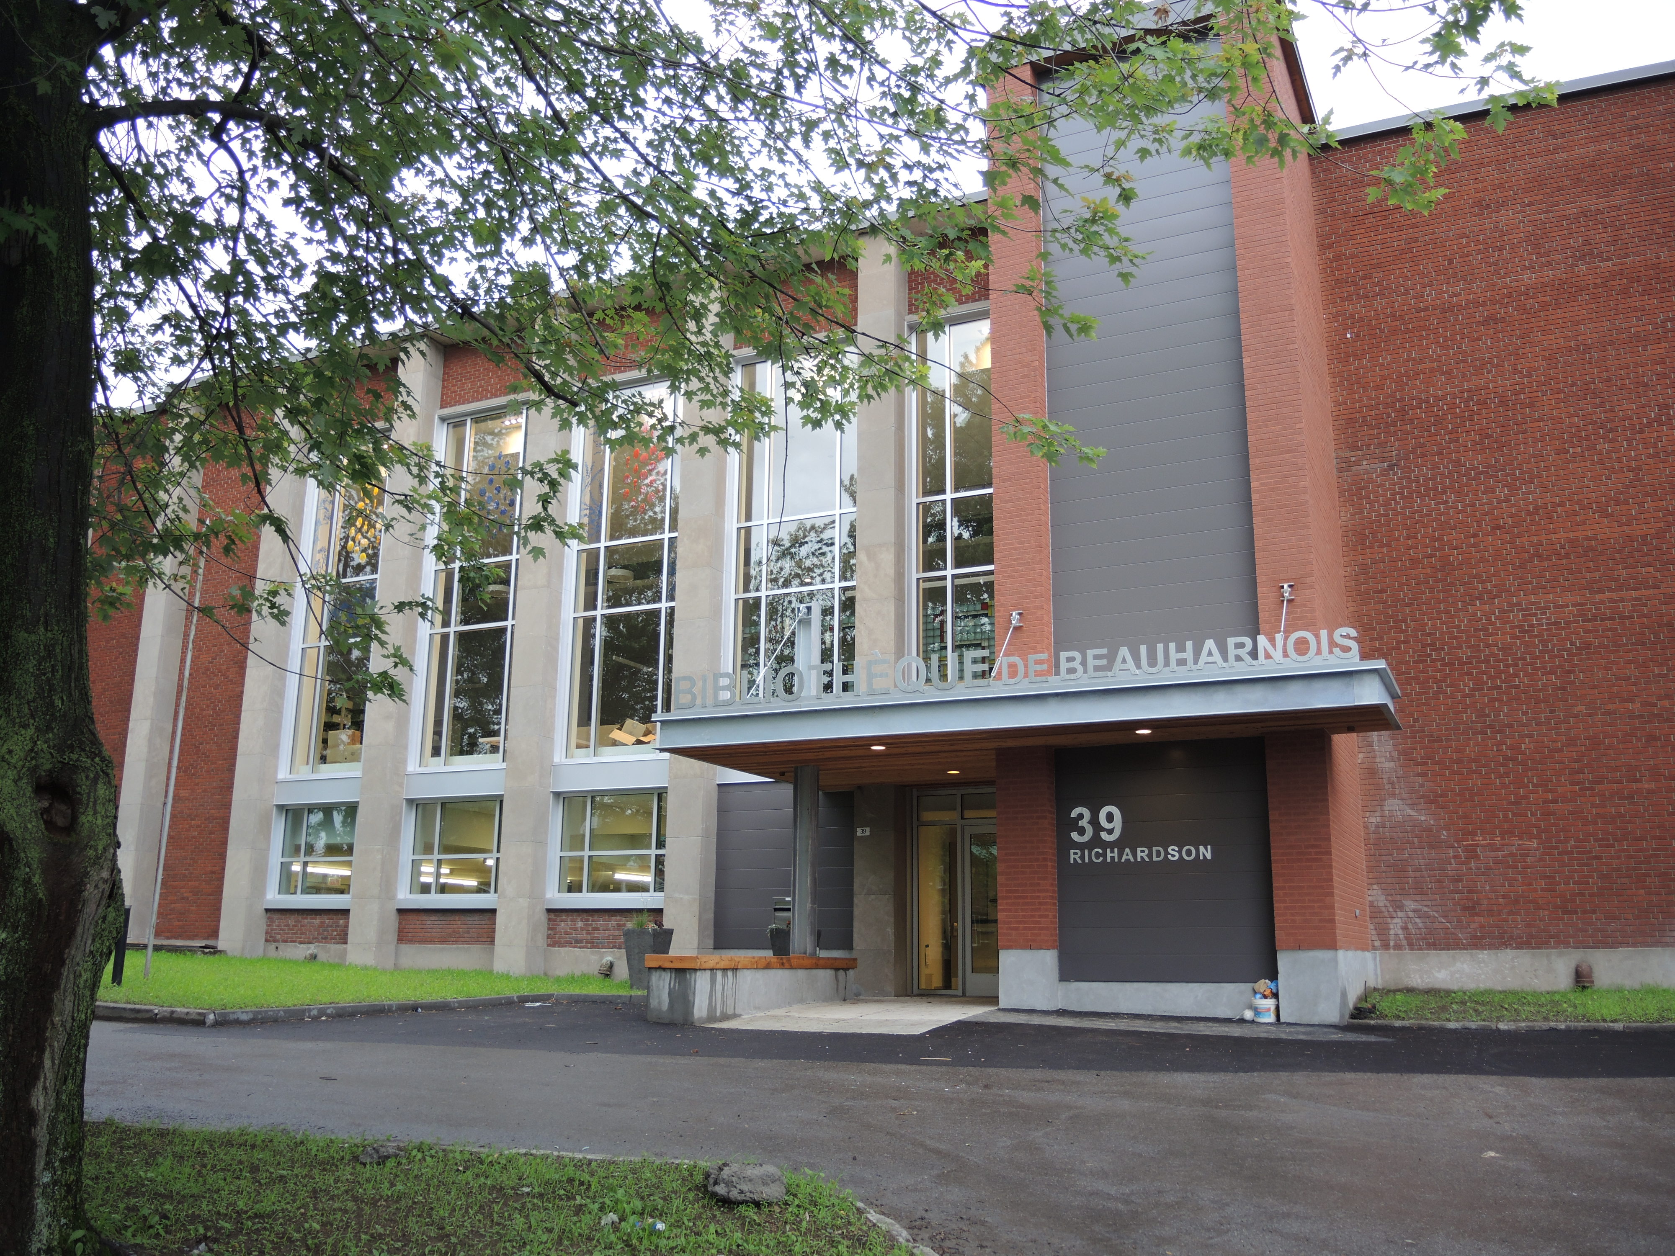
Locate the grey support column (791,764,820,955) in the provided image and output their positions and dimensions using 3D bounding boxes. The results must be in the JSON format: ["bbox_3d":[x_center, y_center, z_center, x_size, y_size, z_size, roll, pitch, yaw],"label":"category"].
[{"bbox_3d":[-0.405,3.012,17.548,0.222,2.401,0.270,-6,-14,26],"label":"grey support column"}]

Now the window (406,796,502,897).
[{"bbox_3d":[-6.644,3.905,24.171,2.652,1.711,0.250,-6,-15,25],"label":"window"}]

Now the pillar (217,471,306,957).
[{"bbox_3d":[-11.136,0.445,26.821,0.687,11.786,0.499,-6,-15,25],"label":"pillar"}]

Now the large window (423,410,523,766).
[{"bbox_3d":[-6.592,-0.839,25.284,2.652,6.926,0.250,-6,-15,25],"label":"large window"}]

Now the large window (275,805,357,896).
[{"bbox_3d":[-9.599,4.197,25.555,2.652,1.711,0.250,-6,-15,25],"label":"large window"}]

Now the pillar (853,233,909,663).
[{"bbox_3d":[0.706,-2.211,21.161,0.626,8.329,0.507,-6,-14,25],"label":"pillar"}]

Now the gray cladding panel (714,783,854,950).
[{"bbox_3d":[-0.777,3.687,21.106,2.636,2.582,0.100,-6,-15,25],"label":"gray cladding panel"}]

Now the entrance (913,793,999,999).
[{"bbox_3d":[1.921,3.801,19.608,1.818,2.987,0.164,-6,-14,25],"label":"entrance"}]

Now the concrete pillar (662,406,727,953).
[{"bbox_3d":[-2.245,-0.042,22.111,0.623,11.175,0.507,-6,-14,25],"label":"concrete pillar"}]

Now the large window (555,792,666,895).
[{"bbox_3d":[-3.618,3.554,22.434,2.533,1.782,0.179,-6,-14,25],"label":"large window"}]

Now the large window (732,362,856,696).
[{"bbox_3d":[-0.618,-1.429,22.487,2.621,6.926,0.250,-6,-15,25],"label":"large window"}]

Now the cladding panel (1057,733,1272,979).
[{"bbox_3d":[3.595,2.568,14.948,2.399,2.628,0.119,-6,-14,25],"label":"cladding panel"}]

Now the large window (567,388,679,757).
[{"bbox_3d":[-3.535,-1.102,23.493,2.608,6.727,0.179,-6,-14,25],"label":"large window"}]

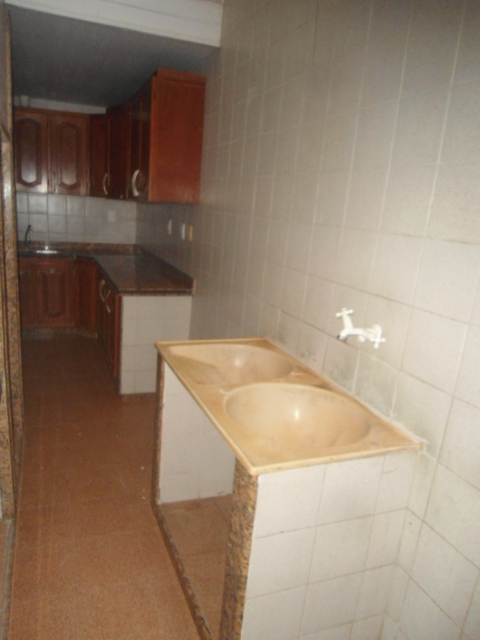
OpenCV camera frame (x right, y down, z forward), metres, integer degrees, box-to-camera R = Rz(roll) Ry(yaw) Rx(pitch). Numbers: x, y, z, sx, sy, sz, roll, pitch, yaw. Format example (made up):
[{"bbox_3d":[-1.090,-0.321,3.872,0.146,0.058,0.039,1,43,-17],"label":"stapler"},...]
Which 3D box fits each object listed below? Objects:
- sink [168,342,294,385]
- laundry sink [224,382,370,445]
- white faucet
[{"bbox_3d":[-0.026,0.263,2.050,0.483,0.195,0.505,0,14,-23],"label":"sink"},{"bbox_3d":[0.188,0.386,1.607,0.460,0.195,0.487,0,14,-23],"label":"laundry sink"},{"bbox_3d":[0.399,0.021,1.563,0.175,0.108,0.117,0,14,-23],"label":"white faucet"}]

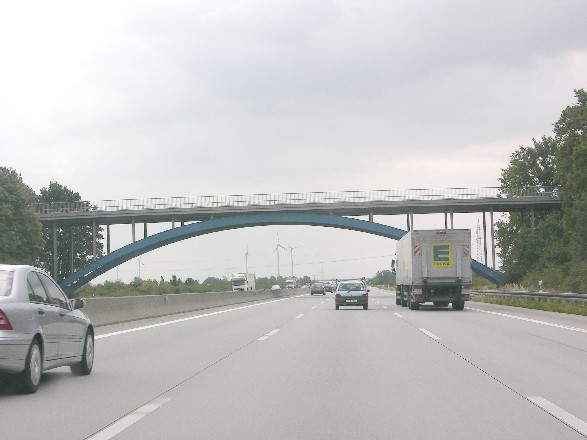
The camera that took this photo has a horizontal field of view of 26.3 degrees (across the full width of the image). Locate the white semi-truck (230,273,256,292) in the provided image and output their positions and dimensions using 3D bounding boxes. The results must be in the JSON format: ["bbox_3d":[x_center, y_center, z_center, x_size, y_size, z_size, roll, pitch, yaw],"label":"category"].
[{"bbox_3d":[-8.563,11.020,216.316,2.550,3.750,16.000,-1,-3,2],"label":"white semi-truck"}]

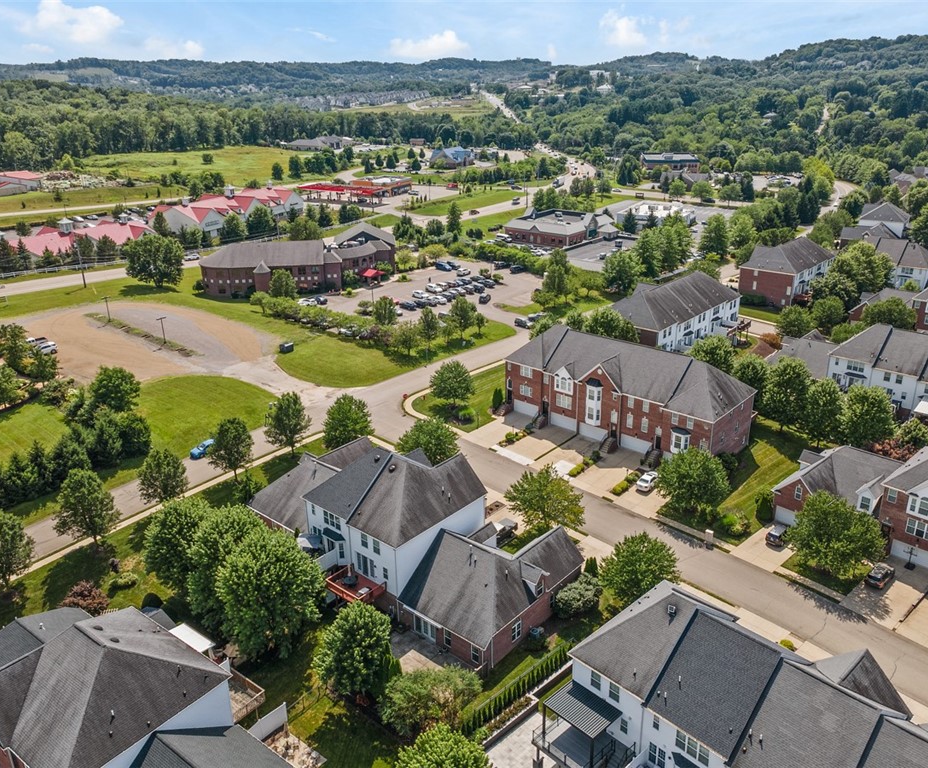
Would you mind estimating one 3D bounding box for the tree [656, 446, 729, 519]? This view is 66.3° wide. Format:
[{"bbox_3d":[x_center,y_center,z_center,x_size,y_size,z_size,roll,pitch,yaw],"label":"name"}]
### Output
[{"bbox_3d":[27.828,12.034,86.444,8.809,8.757,8.809,-1,20,0],"label":"tree"}]

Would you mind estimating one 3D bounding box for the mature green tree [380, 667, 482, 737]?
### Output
[{"bbox_3d":[-2.701,26.384,59.000,8.500,5.600,7.200,-1,20,0],"label":"mature green tree"}]

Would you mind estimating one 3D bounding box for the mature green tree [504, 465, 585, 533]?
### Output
[{"bbox_3d":[9.440,13.880,83.600,9.330,8.420,9.330,-1,21,0],"label":"mature green tree"}]

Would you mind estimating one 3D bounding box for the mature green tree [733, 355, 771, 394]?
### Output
[{"bbox_3d":[46.370,0.380,114.810,6.300,10.500,6.300,-1,21,0],"label":"mature green tree"}]

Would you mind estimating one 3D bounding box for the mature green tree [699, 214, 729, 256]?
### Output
[{"bbox_3d":[78.130,-46.000,222.700,8.840,14.030,8.840,-1,21,0],"label":"mature green tree"}]

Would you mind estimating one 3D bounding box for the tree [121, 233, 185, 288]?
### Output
[{"bbox_3d":[-84.214,-33.319,193.310,15.300,14.200,15.300,-1,21,0],"label":"tree"}]

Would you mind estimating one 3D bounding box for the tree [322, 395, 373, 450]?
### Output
[{"bbox_3d":[-17.070,5.850,104.460,7.270,8.740,7.270,-1,21,0],"label":"tree"}]

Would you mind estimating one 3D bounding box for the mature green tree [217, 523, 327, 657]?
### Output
[{"bbox_3d":[-17.469,19.549,64.739,9.700,13.800,9.700,-1,21,0],"label":"mature green tree"}]

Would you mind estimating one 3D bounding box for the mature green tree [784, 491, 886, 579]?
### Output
[{"bbox_3d":[41.812,17.576,80.459,10.400,10.700,10.400,-1,21,0],"label":"mature green tree"}]

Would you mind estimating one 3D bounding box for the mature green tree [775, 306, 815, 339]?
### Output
[{"bbox_3d":[66.409,-12.149,142.467,7.870,7.527,7.870,-1,20,0],"label":"mature green tree"}]

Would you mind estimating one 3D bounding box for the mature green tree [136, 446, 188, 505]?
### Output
[{"bbox_3d":[-36.716,11.855,87.187,6.246,8.622,6.246,-1,20,0],"label":"mature green tree"}]

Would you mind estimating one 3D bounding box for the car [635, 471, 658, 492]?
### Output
[{"bbox_3d":[25.177,12.588,94.705,1.860,1.460,4.800,18,28,39],"label":"car"}]

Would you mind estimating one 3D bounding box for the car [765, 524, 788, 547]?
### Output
[{"bbox_3d":[39.370,18.360,87.990,4.600,1.680,1.820,-20,28,-40],"label":"car"}]

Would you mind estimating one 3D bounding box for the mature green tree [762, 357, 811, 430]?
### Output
[{"bbox_3d":[50.210,1.880,110.360,7.400,12.300,7.400,9,23,24],"label":"mature green tree"}]

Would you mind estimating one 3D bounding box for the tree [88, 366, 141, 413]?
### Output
[{"bbox_3d":[-56.660,1.480,115.230,7.600,9.000,7.600,-11,24,-26],"label":"tree"}]

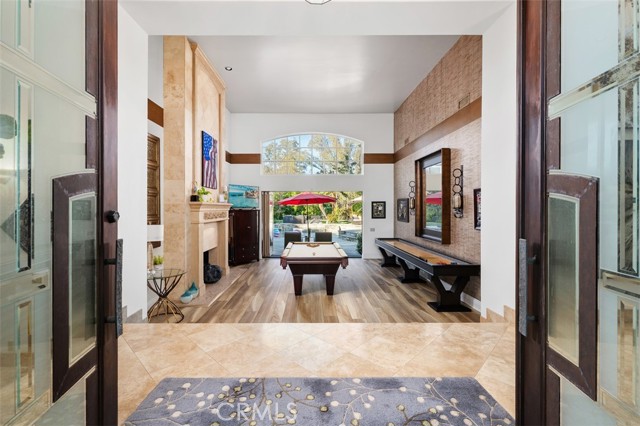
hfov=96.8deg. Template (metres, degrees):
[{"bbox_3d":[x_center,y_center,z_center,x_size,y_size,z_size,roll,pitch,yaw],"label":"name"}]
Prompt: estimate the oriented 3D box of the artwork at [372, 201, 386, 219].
[{"bbox_3d":[2.054,-0.094,9.895,0.490,0.600,0.040,0,1,-2],"label":"artwork"}]

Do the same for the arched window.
[{"bbox_3d":[-0.250,-2.037,9.851,3.570,1.480,0.130,0,1,-2],"label":"arched window"}]

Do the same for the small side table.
[{"bbox_3d":[-2.437,1.328,4.387,0.700,0.730,0.700,0,1,-2],"label":"small side table"}]

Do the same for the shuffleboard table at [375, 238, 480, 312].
[{"bbox_3d":[2.195,1.260,6.926,0.770,0.800,4.250,0,1,-2],"label":"shuffleboard table"}]

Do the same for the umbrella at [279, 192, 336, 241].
[{"bbox_3d":[-0.519,0.354,11.995,2.470,2.480,2.470,0,1,-2],"label":"umbrella"}]

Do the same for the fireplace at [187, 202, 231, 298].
[{"bbox_3d":[-2.447,0.725,6.560,0.290,1.840,2.150,0,1,-2],"label":"fireplace"}]

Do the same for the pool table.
[{"bbox_3d":[-0.138,1.259,6.636,1.290,0.810,2.350,0,1,-2],"label":"pool table"}]

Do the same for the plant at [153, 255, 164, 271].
[{"bbox_3d":[-2.667,0.836,4.654,0.175,0.240,0.170,0,1,-2],"label":"plant"}]

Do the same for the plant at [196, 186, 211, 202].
[{"bbox_3d":[-2.425,-0.374,5.876,0.260,0.310,0.280,0,1,-2],"label":"plant"}]

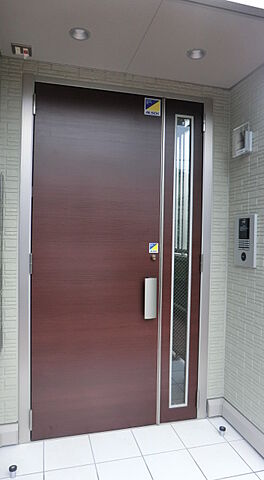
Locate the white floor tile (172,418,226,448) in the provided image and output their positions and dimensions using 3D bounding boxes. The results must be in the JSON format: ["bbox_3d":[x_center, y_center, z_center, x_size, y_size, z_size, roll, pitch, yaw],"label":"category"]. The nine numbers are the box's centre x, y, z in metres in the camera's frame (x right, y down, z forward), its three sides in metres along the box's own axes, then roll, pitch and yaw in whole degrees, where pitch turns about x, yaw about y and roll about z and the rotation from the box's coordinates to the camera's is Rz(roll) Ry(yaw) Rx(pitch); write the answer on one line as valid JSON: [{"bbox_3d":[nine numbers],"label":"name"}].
[{"bbox_3d":[0.469,1.371,2.354,0.297,0.010,0.297,1,1,-15],"label":"white floor tile"}]

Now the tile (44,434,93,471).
[{"bbox_3d":[-0.402,1.361,2.126,0.297,0.010,0.297,1,1,-15],"label":"tile"}]

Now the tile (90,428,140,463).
[{"bbox_3d":[-0.112,1.365,2.202,0.297,0.010,0.297,1,1,-15],"label":"tile"}]

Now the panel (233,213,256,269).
[{"bbox_3d":[0.777,0.008,2.276,0.027,0.353,0.225,1,1,-15],"label":"panel"}]

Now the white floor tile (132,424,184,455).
[{"bbox_3d":[0.178,1.368,2.278,0.297,0.010,0.297,1,1,-15],"label":"white floor tile"}]

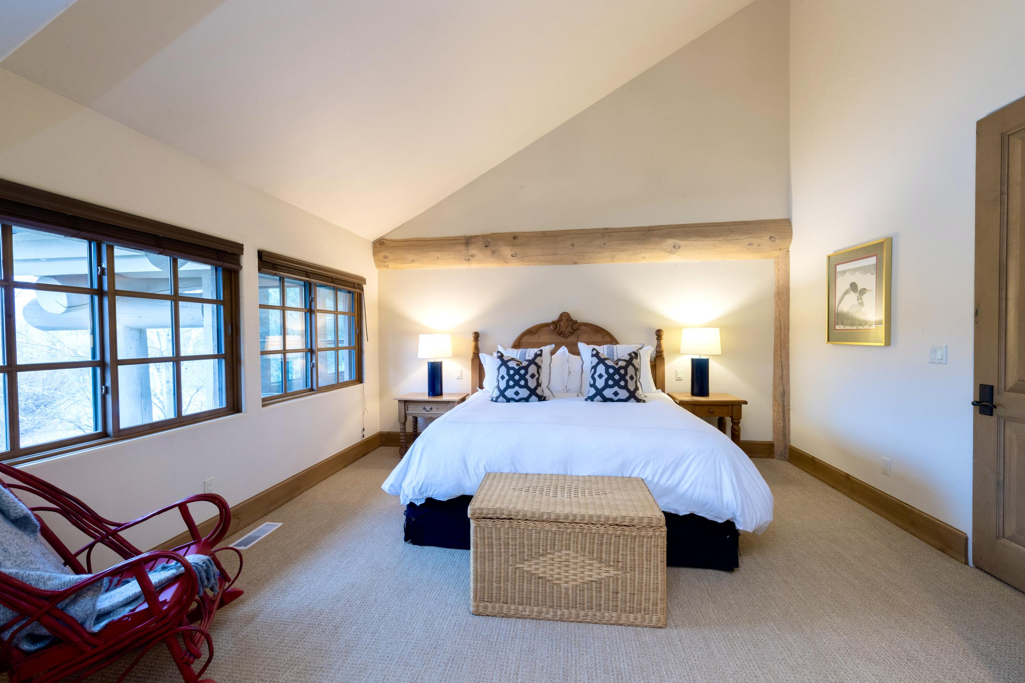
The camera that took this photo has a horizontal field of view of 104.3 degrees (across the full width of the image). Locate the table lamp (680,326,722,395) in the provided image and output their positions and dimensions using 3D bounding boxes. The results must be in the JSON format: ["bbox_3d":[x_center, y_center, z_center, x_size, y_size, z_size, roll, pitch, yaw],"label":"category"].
[{"bbox_3d":[1.918,0.209,4.061,0.380,0.692,0.380,0,1,8],"label":"table lamp"}]

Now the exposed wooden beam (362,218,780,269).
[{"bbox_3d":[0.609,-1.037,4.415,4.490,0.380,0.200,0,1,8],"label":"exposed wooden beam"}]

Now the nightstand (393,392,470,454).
[{"bbox_3d":[-0.880,0.939,4.466,0.720,0.660,0.460,0,1,8],"label":"nightstand"}]

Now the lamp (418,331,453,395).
[{"bbox_3d":[-0.870,0.266,4.487,0.380,0.693,0.380,0,1,8],"label":"lamp"}]

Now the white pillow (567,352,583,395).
[{"bbox_3d":[1.001,0.289,4.135,0.880,0.500,0.200,0,-11,8],"label":"white pillow"}]

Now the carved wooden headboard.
[{"bbox_3d":[0.583,0.468,4.422,2.110,1.570,0.110,0,1,8],"label":"carved wooden headboard"}]

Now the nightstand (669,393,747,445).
[{"bbox_3d":[1.945,0.902,4.025,0.630,0.687,0.490,0,1,8],"label":"nightstand"}]

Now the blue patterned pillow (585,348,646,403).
[{"bbox_3d":[0.958,0.322,3.726,0.530,0.500,0.170,0,-15,8],"label":"blue patterned pillow"}]

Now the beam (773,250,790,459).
[{"bbox_3d":[2.779,0.167,4.129,0.155,2.135,0.130,0,1,8],"label":"beam"}]

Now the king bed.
[{"bbox_3d":[0.439,0.487,3.387,2.360,1.580,2.200,0,1,8],"label":"king bed"}]

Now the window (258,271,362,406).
[{"bbox_3d":[-1.839,-0.058,3.767,0.110,1.080,1.560,0,1,8],"label":"window"}]

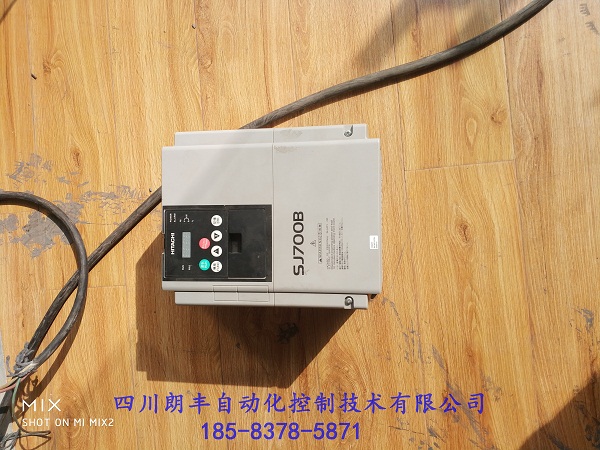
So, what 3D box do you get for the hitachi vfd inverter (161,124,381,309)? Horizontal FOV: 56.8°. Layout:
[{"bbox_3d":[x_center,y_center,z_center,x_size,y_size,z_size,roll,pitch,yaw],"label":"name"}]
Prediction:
[{"bbox_3d":[-0.021,-0.008,0.727,0.260,0.176,0.209,0,89,12],"label":"hitachi vfd inverter"}]

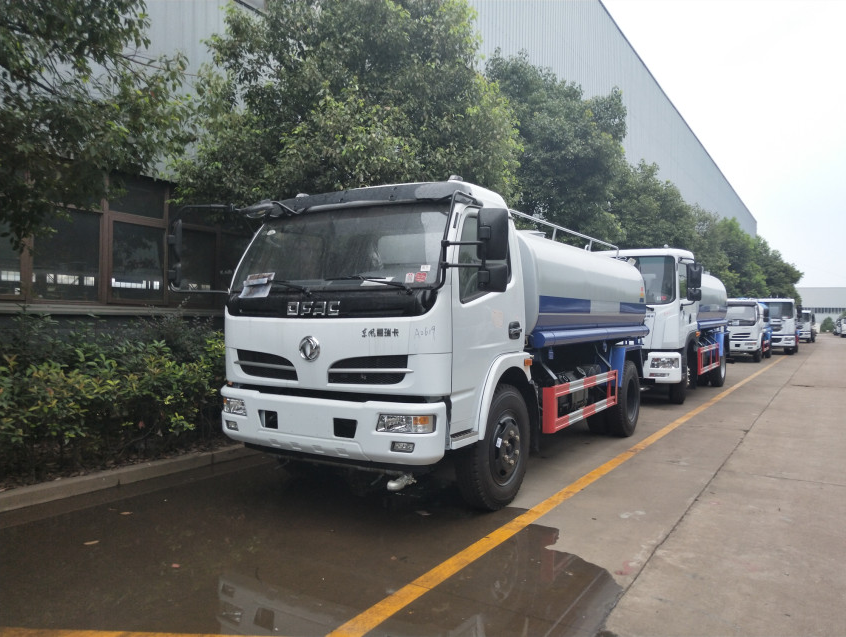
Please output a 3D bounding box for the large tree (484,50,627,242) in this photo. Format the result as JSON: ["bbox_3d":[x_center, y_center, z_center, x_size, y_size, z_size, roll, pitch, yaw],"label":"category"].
[{"bbox_3d":[3.477,-2.835,17.534,5.000,8.900,5.000,0,-1,34],"label":"large tree"}]

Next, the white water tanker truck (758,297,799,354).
[{"bbox_3d":[18.853,0.457,33.093,2.400,2.750,6.200,0,-1,34],"label":"white water tanker truck"}]

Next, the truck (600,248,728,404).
[{"bbox_3d":[5.150,0.179,13.685,2.420,2.820,6.200,0,-1,34],"label":"truck"}]

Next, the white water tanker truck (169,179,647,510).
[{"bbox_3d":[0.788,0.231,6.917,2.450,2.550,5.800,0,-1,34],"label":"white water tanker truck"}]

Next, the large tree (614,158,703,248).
[{"bbox_3d":[10.113,-2.512,27.528,4.800,8.500,4.800,0,-1,34],"label":"large tree"}]

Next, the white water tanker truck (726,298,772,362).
[{"bbox_3d":[13.401,0.492,26.148,2.350,2.500,5.900,0,-1,34],"label":"white water tanker truck"}]

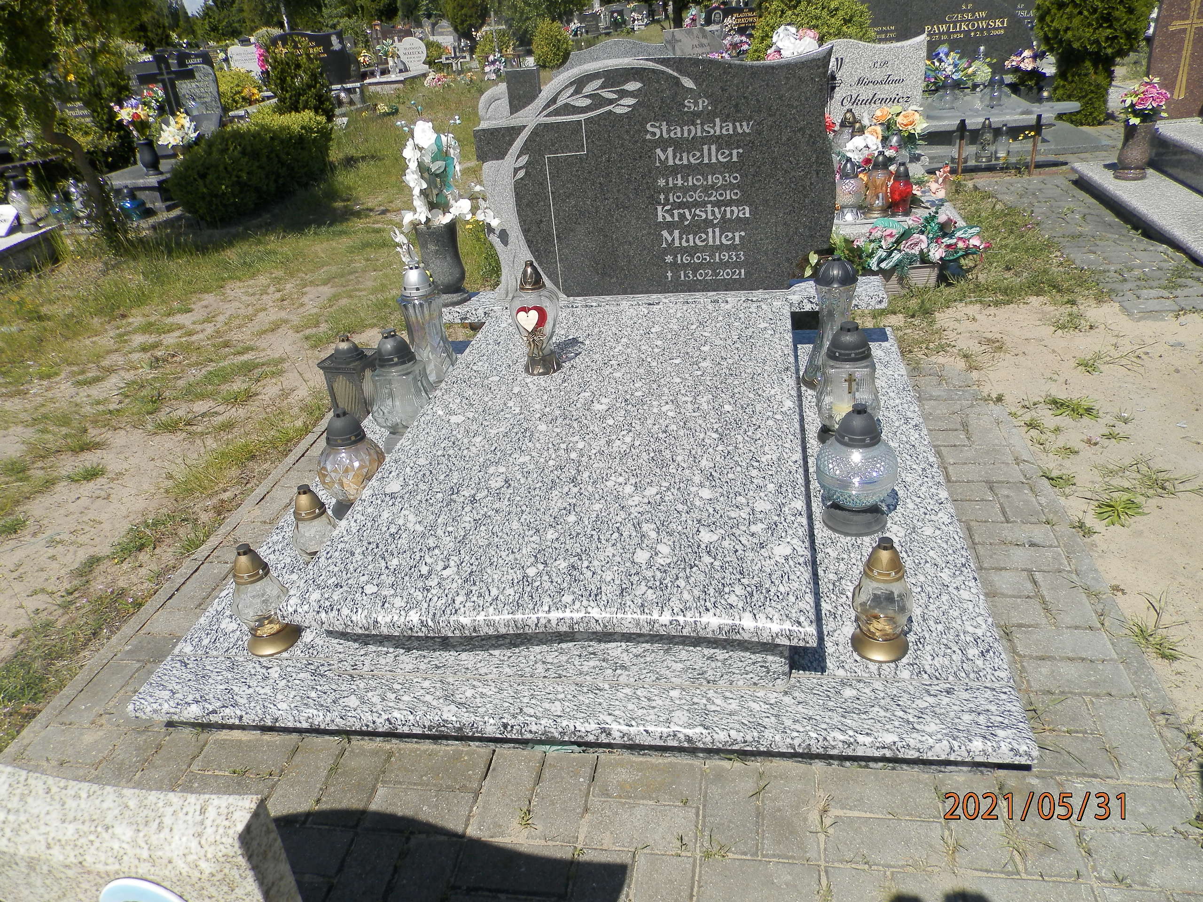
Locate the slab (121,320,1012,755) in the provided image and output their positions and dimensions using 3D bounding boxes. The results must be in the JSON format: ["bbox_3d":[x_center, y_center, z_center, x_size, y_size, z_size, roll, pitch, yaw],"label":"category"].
[{"bbox_3d":[0.033,0.063,2.472,1.748,0.042,1.929,-1,29,11],"label":"slab"}]

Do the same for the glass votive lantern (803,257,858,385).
[{"bbox_3d":[0.734,-0.410,2.732,0.198,0.406,0.198,-1,28,11],"label":"glass votive lantern"}]

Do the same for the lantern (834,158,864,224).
[{"bbox_3d":[1.226,-1.300,4.275,0.160,0.290,0.160,-1,29,11],"label":"lantern"}]

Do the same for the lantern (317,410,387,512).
[{"bbox_3d":[-0.670,0.022,2.335,0.180,0.291,0.180,-1,28,11],"label":"lantern"}]

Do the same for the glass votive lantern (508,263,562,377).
[{"bbox_3d":[-0.186,-0.385,2.493,0.144,0.324,0.144,-1,28,10],"label":"glass votive lantern"}]

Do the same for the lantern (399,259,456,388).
[{"bbox_3d":[-0.625,-0.457,3.075,0.175,0.433,0.175,-1,28,11],"label":"lantern"}]

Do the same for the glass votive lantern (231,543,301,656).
[{"bbox_3d":[-0.726,0.303,1.841,0.117,0.243,0.117,-1,28,11],"label":"glass votive lantern"}]

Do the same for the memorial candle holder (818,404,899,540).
[{"bbox_3d":[0.598,0.032,2.038,0.186,0.305,0.186,-1,28,11],"label":"memorial candle holder"}]

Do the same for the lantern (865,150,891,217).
[{"bbox_3d":[1.299,-1.249,4.069,0.120,0.300,0.120,-1,28,11],"label":"lantern"}]

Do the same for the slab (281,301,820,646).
[{"bbox_3d":[0.001,-0.074,2.262,1.005,0.052,1.610,-1,30,11],"label":"slab"}]

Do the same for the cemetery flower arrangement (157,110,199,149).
[{"bbox_3d":[-3.361,-2.568,6.922,0.320,0.310,0.300,-1,29,11],"label":"cemetery flower arrangement"}]

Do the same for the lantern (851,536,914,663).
[{"bbox_3d":[0.536,0.273,1.661,0.114,0.244,0.114,-1,28,11],"label":"lantern"}]

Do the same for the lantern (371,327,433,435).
[{"bbox_3d":[-0.607,-0.191,2.635,0.195,0.372,0.195,-1,28,11],"label":"lantern"}]

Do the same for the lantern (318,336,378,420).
[{"bbox_3d":[-0.846,-0.230,2.986,0.168,0.325,0.168,2,29,15],"label":"lantern"}]

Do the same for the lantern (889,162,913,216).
[{"bbox_3d":[1.401,-1.222,4.055,0.107,0.245,0.107,-1,28,11],"label":"lantern"}]

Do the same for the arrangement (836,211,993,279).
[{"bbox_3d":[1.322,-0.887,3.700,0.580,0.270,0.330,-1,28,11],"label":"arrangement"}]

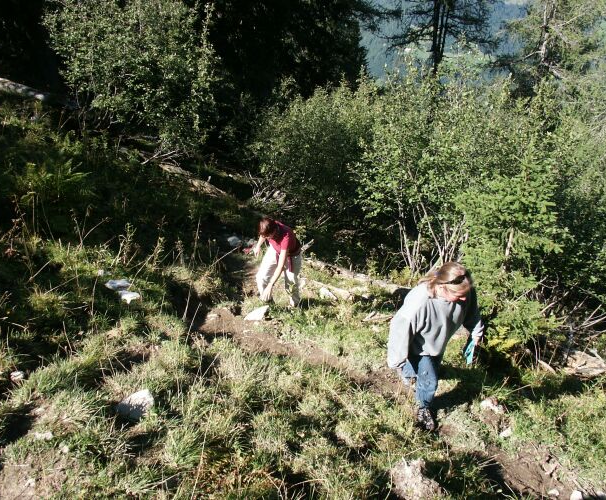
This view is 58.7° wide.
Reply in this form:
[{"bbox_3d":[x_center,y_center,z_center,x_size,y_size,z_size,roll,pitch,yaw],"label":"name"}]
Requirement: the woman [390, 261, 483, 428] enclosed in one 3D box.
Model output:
[{"bbox_3d":[1.040,0.744,4.200,0.660,1.500,0.650,-14,25,-32],"label":"woman"}]

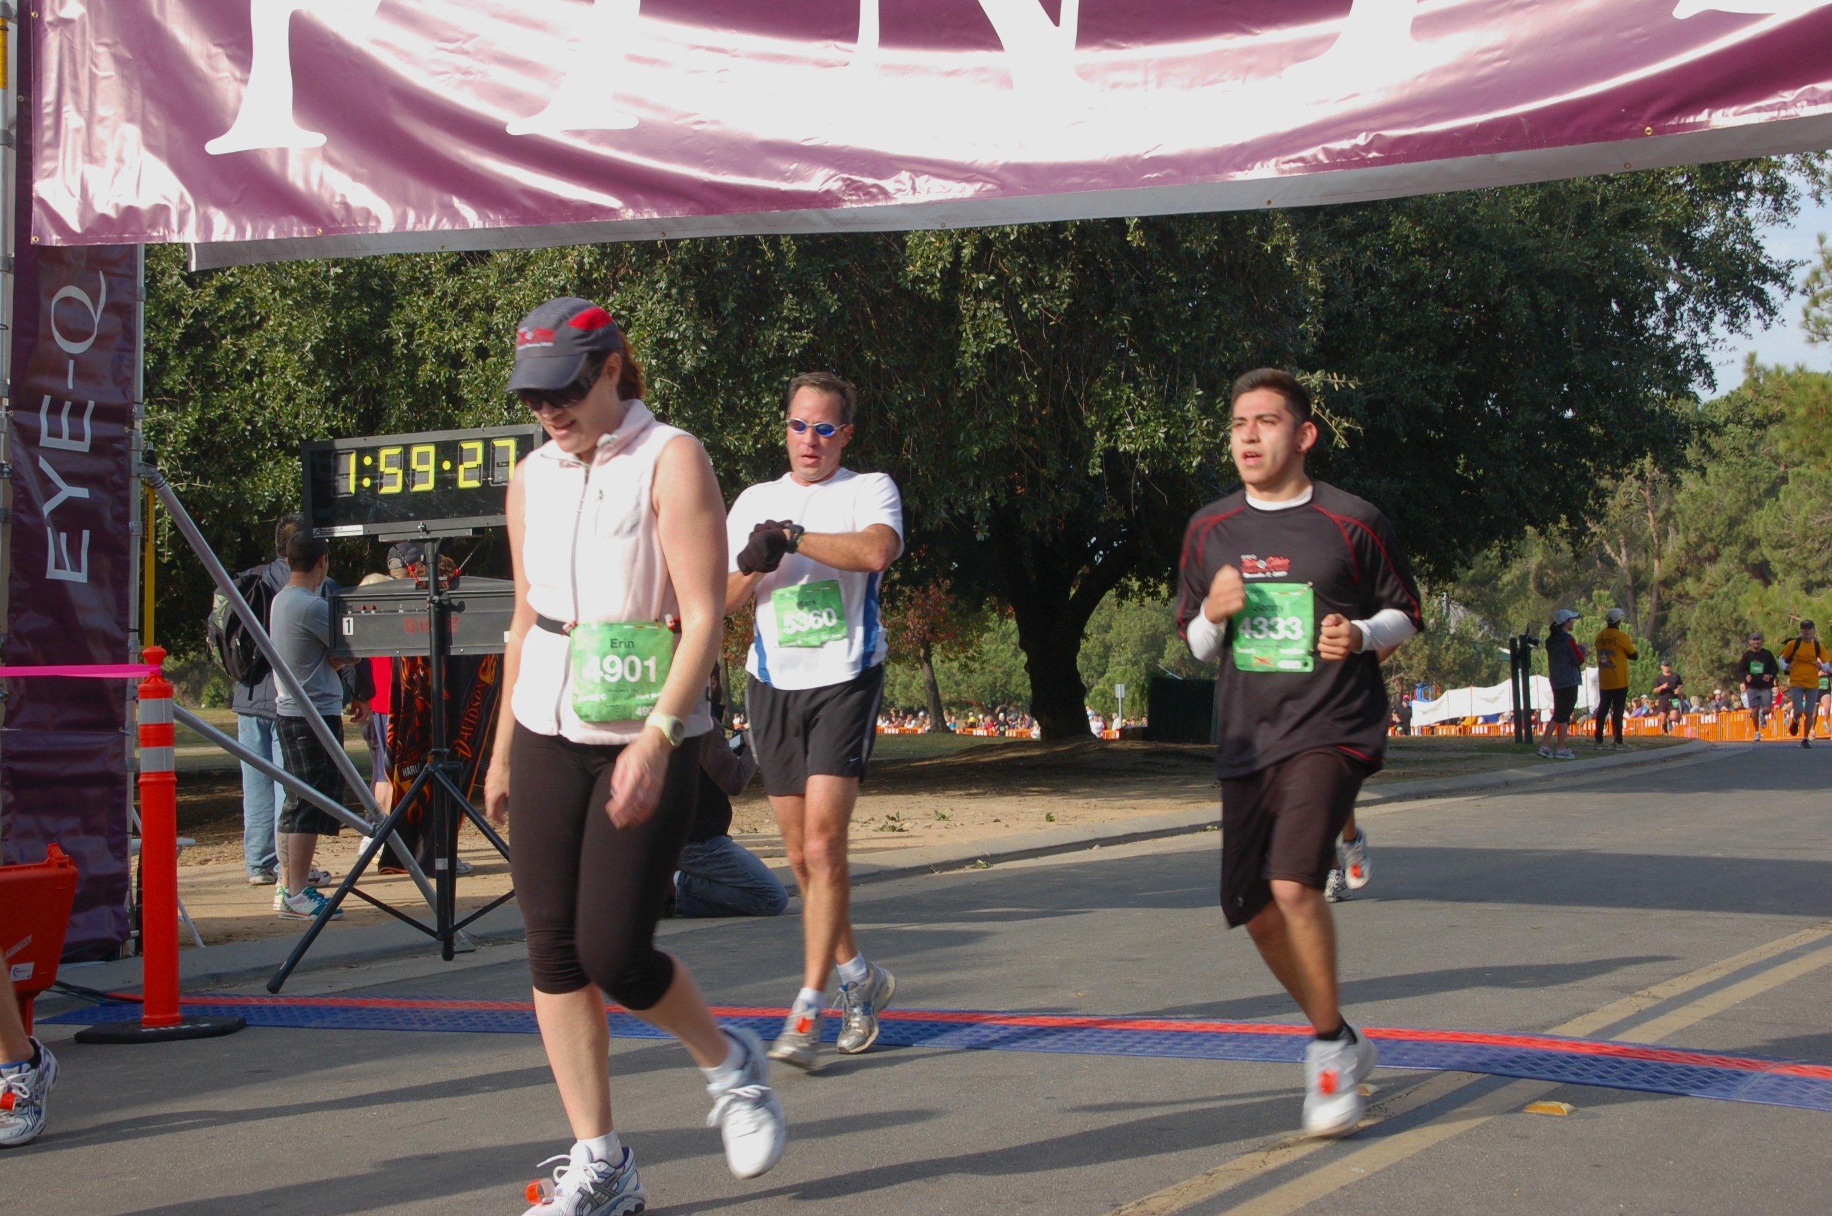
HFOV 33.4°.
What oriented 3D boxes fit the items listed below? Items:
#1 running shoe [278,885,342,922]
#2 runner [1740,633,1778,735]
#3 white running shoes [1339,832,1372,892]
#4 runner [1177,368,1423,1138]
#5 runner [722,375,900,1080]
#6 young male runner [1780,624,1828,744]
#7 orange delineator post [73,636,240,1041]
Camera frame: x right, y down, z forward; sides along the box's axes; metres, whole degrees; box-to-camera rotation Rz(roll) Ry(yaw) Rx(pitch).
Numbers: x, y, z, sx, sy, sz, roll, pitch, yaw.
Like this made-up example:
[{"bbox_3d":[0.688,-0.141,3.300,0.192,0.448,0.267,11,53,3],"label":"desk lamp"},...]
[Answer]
[{"bbox_3d":[-2.538,1.241,12.800,0.288,0.125,0.108,-1,-1,23],"label":"running shoe"},{"bbox_3d":[12.844,1.211,46.500,0.600,1.690,0.600,0,-1,16],"label":"runner"},{"bbox_3d":[1.891,1.085,13.100,0.105,0.115,0.280,0,41,13],"label":"white running shoes"},{"bbox_3d":[0.857,0.314,6.800,0.540,1.710,0.720,-1,-1,27],"label":"runner"},{"bbox_3d":[-0.271,0.285,7.850,0.500,1.770,0.600,0,-1,21],"label":"runner"},{"bbox_3d":[11.960,1.030,41.000,0.650,1.730,0.620,0,-1,16],"label":"young male runner"},{"bbox_3d":[-2.146,0.668,8.650,0.460,1.080,0.430,-1,-1,0],"label":"orange delineator post"}]

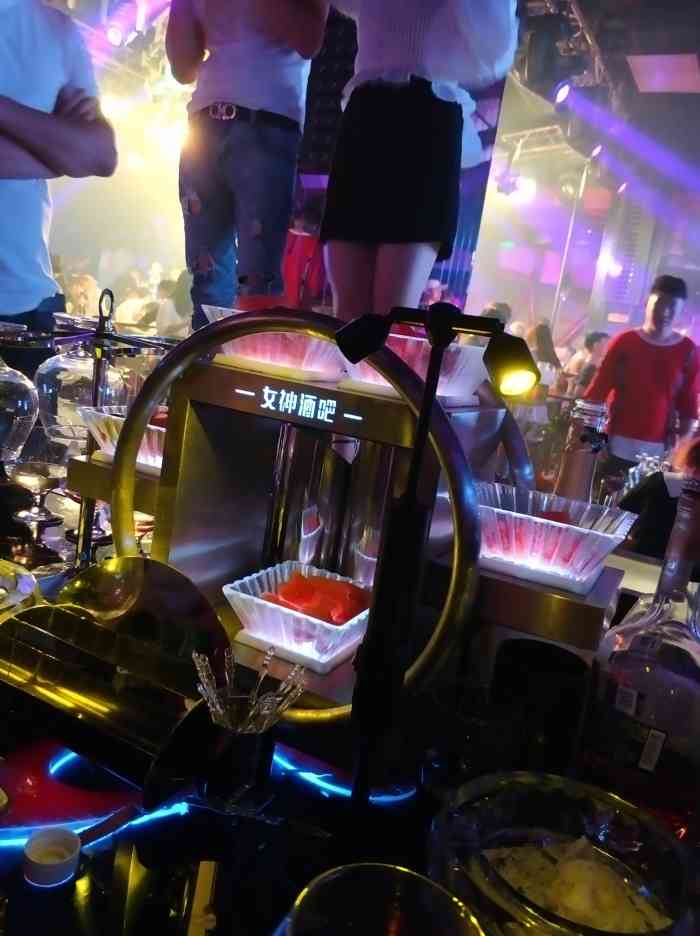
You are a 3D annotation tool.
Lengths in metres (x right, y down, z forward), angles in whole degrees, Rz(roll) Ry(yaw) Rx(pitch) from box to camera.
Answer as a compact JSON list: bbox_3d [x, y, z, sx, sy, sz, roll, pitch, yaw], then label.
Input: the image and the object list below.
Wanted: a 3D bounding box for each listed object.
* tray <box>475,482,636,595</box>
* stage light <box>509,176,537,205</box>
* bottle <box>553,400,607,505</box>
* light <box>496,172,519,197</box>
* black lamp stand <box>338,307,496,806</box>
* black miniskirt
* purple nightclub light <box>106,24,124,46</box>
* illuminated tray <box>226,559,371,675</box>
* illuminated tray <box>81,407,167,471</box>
[{"bbox_3d":[0.215,0.076,0.801,0.166,0.068,0.165,13,11,25],"label":"tray"},{"bbox_3d":[2.141,-3.425,9.000,0.340,0.340,0.340,10,10,9],"label":"stage light"},{"bbox_3d":[0.470,0.002,1.523,0.075,0.280,0.075,12,10,17],"label":"bottle"},{"bbox_3d":[1.944,-3.499,9.000,0.280,0.310,0.280,10,10,8],"label":"light"},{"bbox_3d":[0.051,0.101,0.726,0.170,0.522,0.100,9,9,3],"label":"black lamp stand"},{"bbox_3d":[0.108,-0.785,1.900,0.350,0.435,0.240,13,11,25],"label":"black miniskirt"},{"bbox_3d":[-2.572,-4.755,8.000,0.220,0.270,0.240,5,10,-20],"label":"purple nightclub light"},{"bbox_3d":[-0.050,0.187,0.925,0.166,0.068,0.165,13,11,25],"label":"illuminated tray"},{"bbox_3d":[-0.260,-0.037,1.026,0.166,0.068,0.165,13,11,25],"label":"illuminated tray"}]

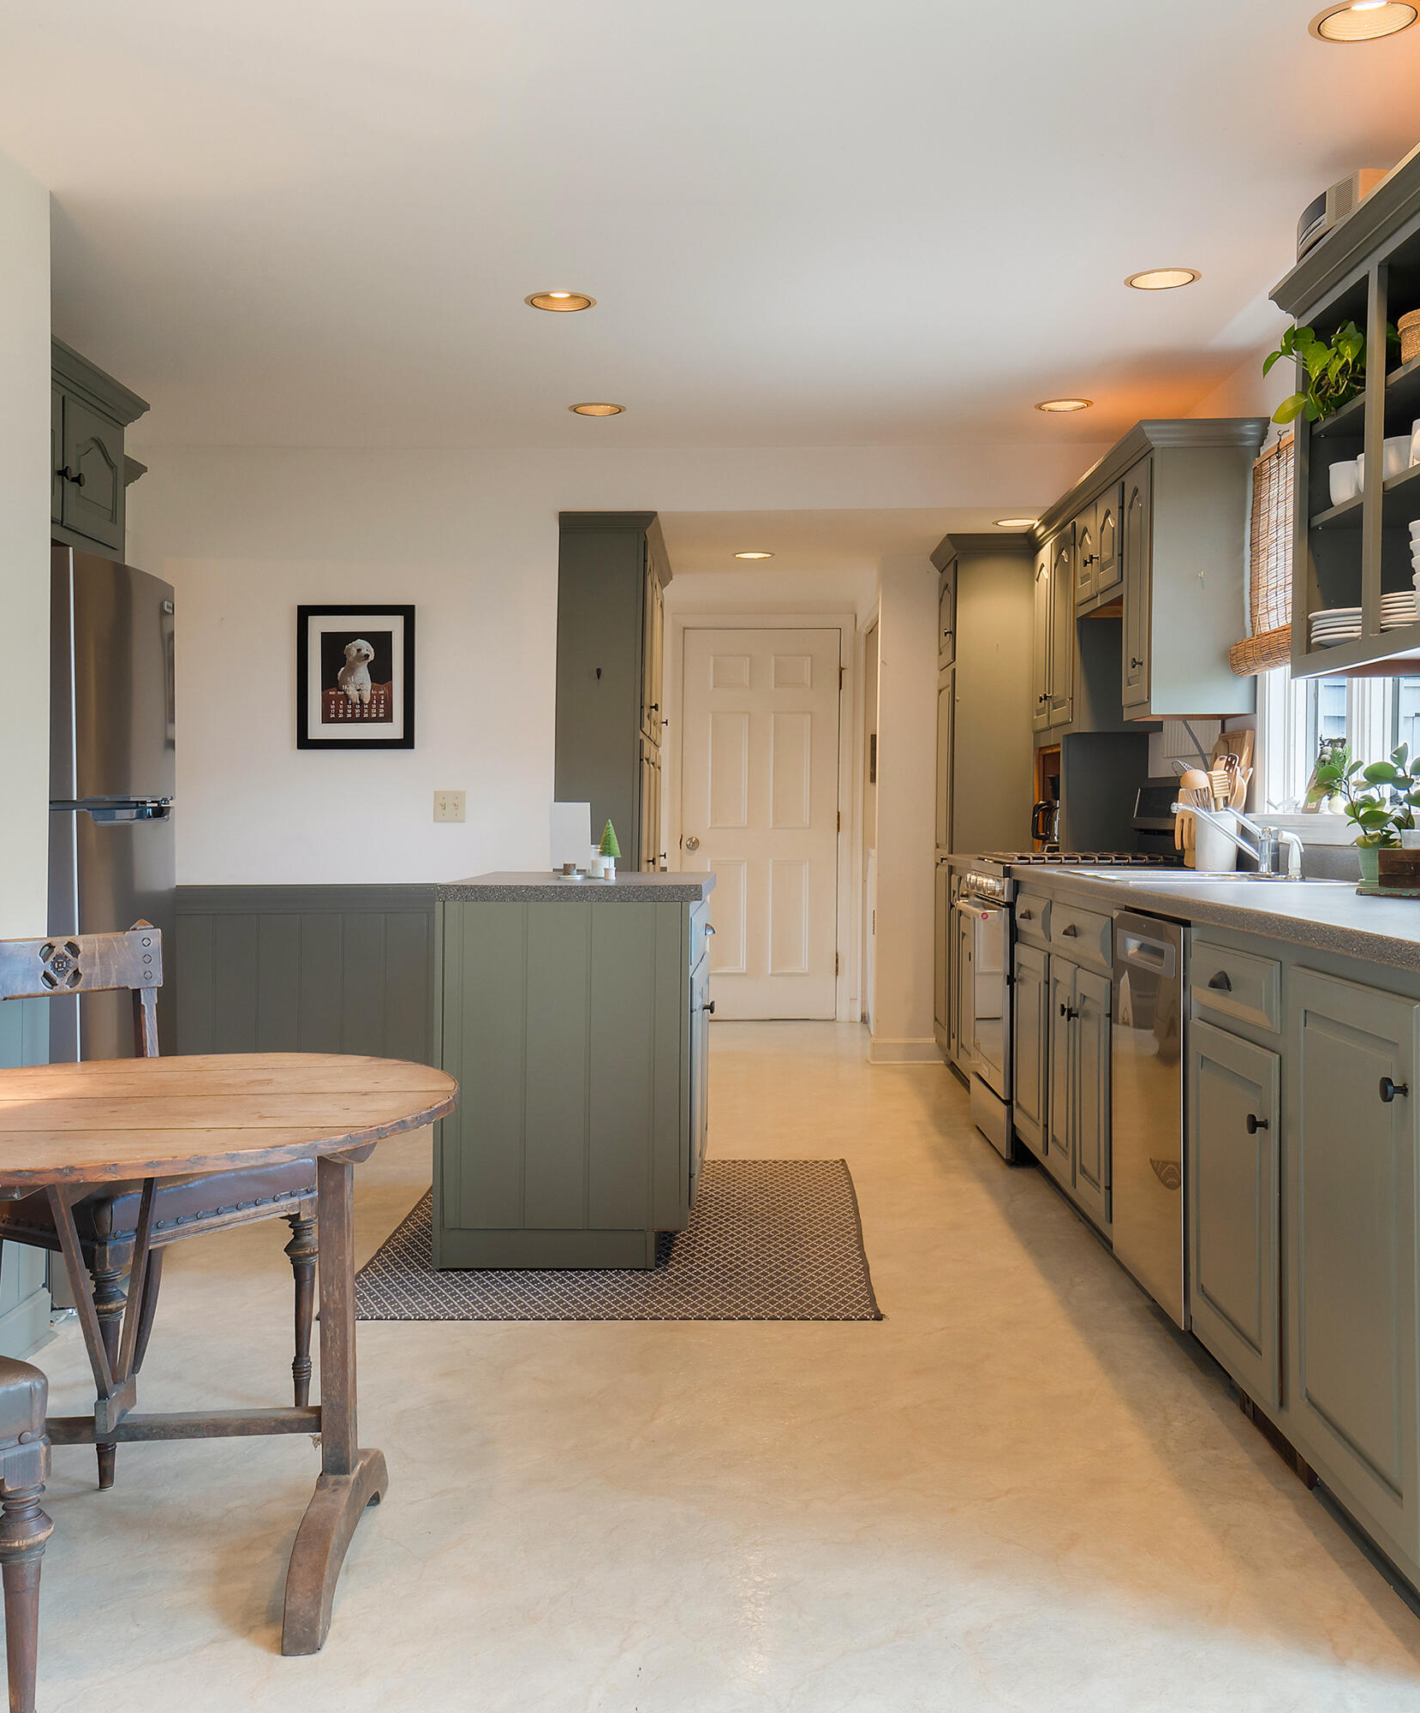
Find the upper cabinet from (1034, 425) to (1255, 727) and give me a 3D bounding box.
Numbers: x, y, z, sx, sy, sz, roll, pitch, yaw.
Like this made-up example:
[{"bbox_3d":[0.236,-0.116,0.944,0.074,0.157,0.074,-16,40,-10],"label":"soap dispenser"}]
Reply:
[{"bbox_3d":[1.394,-0.840,6.401,0.345,0.844,1.989,0,1,1],"label":"upper cabinet"}]

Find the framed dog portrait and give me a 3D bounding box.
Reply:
[{"bbox_3d":[-1.220,-0.617,6.643,0.407,0.495,0.025,0,1,1],"label":"framed dog portrait"}]

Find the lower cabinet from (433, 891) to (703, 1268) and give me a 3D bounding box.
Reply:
[{"bbox_3d":[-0.320,0.502,4.990,0.623,0.893,1.145,0,1,1],"label":"lower cabinet"}]

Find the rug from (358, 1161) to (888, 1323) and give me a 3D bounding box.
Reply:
[{"bbox_3d":[-0.202,0.945,4.966,1.186,0.012,1.889,0,1,1],"label":"rug"}]

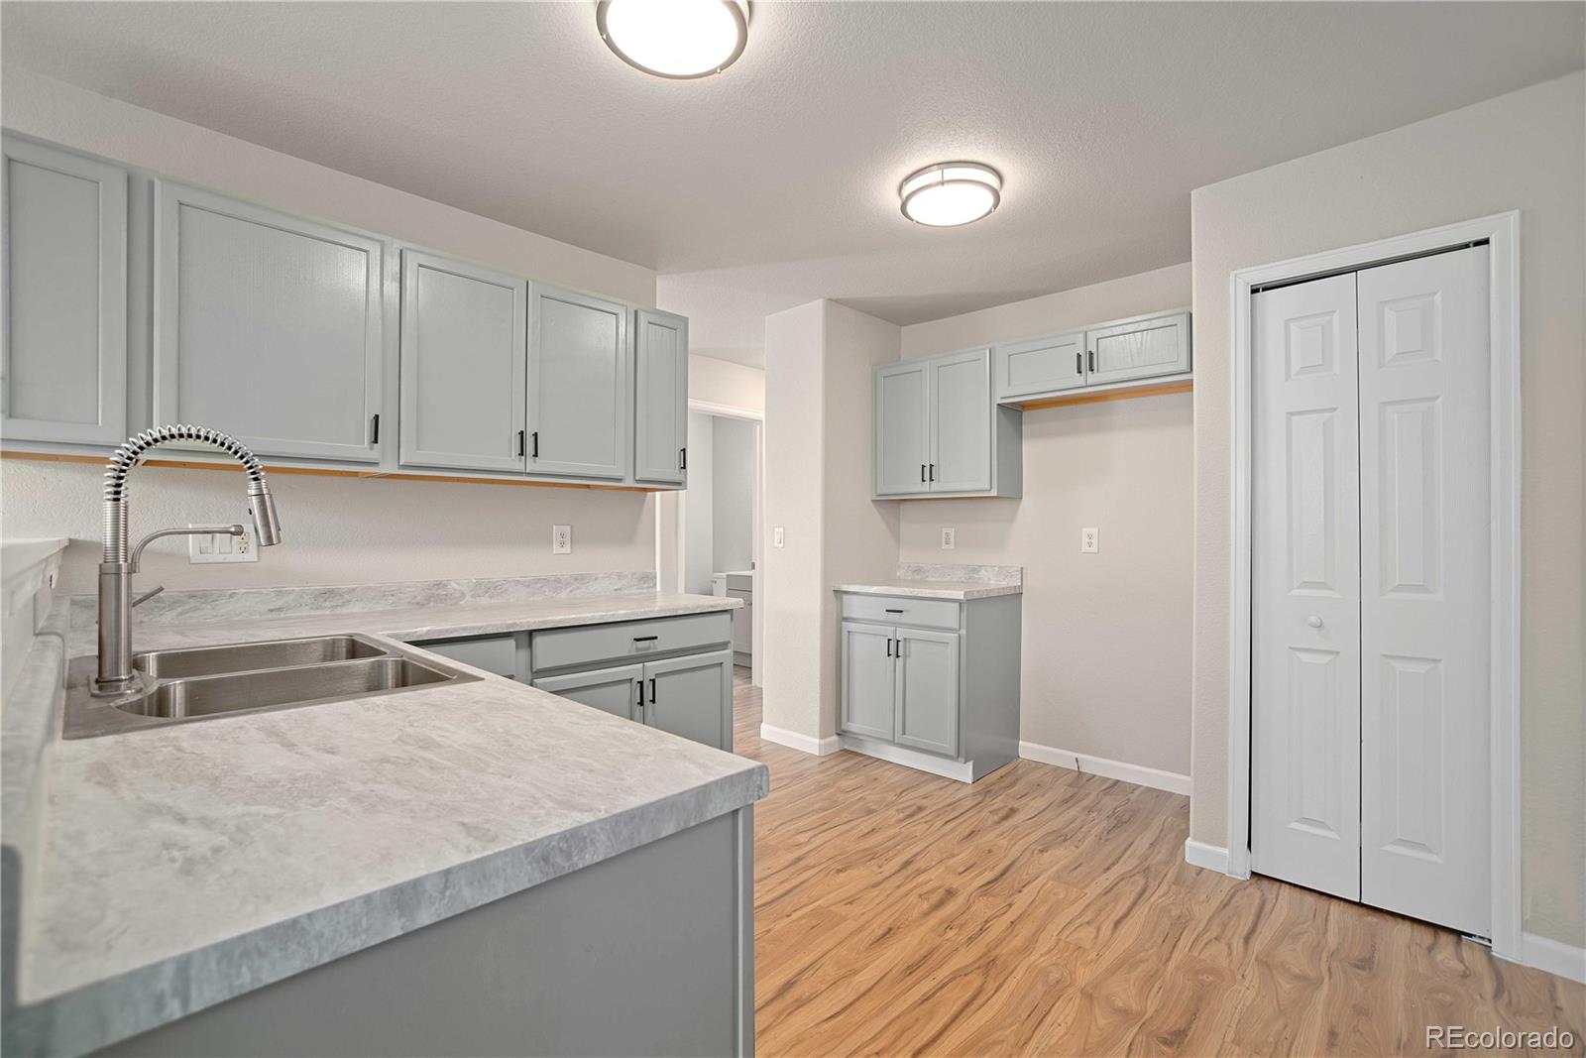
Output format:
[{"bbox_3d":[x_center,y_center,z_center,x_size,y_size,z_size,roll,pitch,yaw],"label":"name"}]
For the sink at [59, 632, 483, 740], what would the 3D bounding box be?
[{"bbox_3d":[-1.054,0.376,1.309,0.790,0.198,0.535,0,0,45],"label":"sink"}]

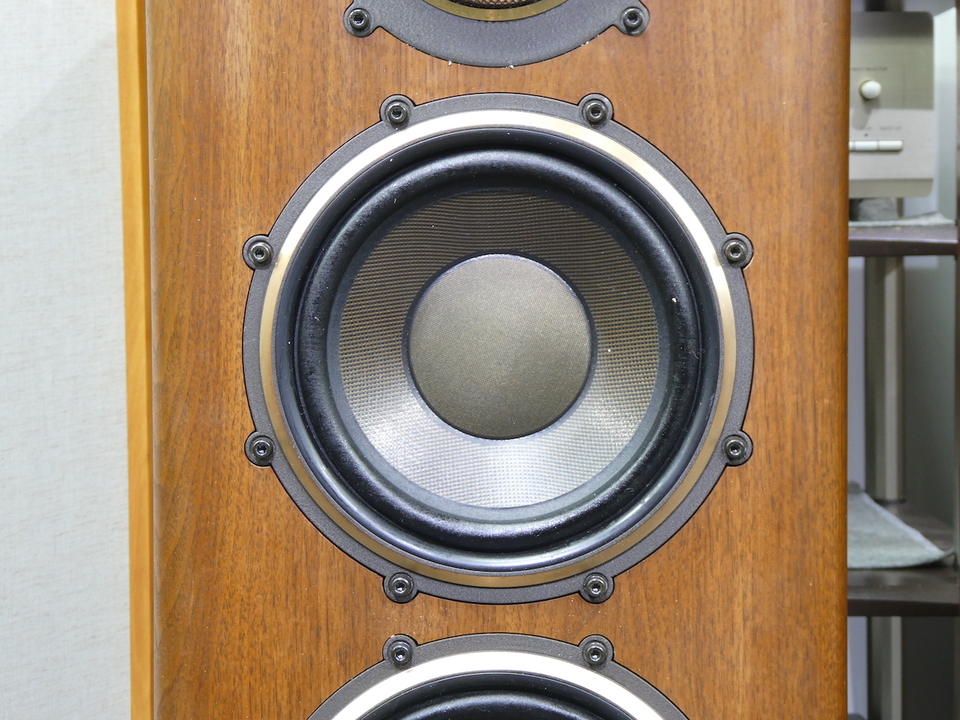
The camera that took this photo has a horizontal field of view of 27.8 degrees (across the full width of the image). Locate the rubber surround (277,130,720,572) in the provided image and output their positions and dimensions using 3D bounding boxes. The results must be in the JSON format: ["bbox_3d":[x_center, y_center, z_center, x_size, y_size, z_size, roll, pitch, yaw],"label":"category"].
[{"bbox_3d":[0.008,-0.004,0.837,0.190,0.190,0.024,0,2,3],"label":"rubber surround"}]

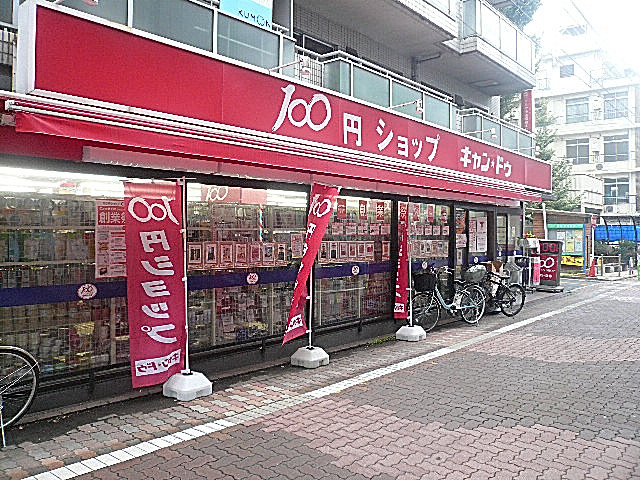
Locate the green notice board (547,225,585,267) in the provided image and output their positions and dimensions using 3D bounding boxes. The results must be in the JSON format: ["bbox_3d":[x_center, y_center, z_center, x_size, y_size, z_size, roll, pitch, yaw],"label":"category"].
[{"bbox_3d":[10.107,0.307,21.200,1.450,1.880,0.200,0,0,25],"label":"green notice board"}]

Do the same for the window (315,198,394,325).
[{"bbox_3d":[0.477,0.299,7.238,0.120,1.740,1.810,1,1,42],"label":"window"}]

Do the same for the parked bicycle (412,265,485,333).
[{"bbox_3d":[2.060,0.888,8.130,1.780,0.990,0.560,0,1,-37],"label":"parked bicycle"}]

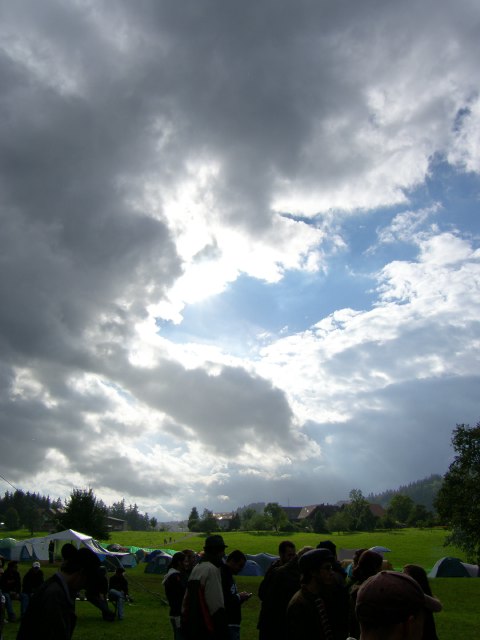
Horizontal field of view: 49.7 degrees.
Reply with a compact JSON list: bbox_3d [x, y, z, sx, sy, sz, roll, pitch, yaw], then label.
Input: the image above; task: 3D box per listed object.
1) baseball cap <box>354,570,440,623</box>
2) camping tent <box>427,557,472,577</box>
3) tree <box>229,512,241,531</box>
[{"bbox_3d":[0.458,0.799,1.510,0.270,0.135,0.178,5,-22,-28],"label":"baseball cap"},{"bbox_3d":[12.667,14.925,31.360,2.600,1.126,2.400,-2,-23,5],"label":"camping tent"},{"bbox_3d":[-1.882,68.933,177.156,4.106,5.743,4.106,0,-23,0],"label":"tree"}]

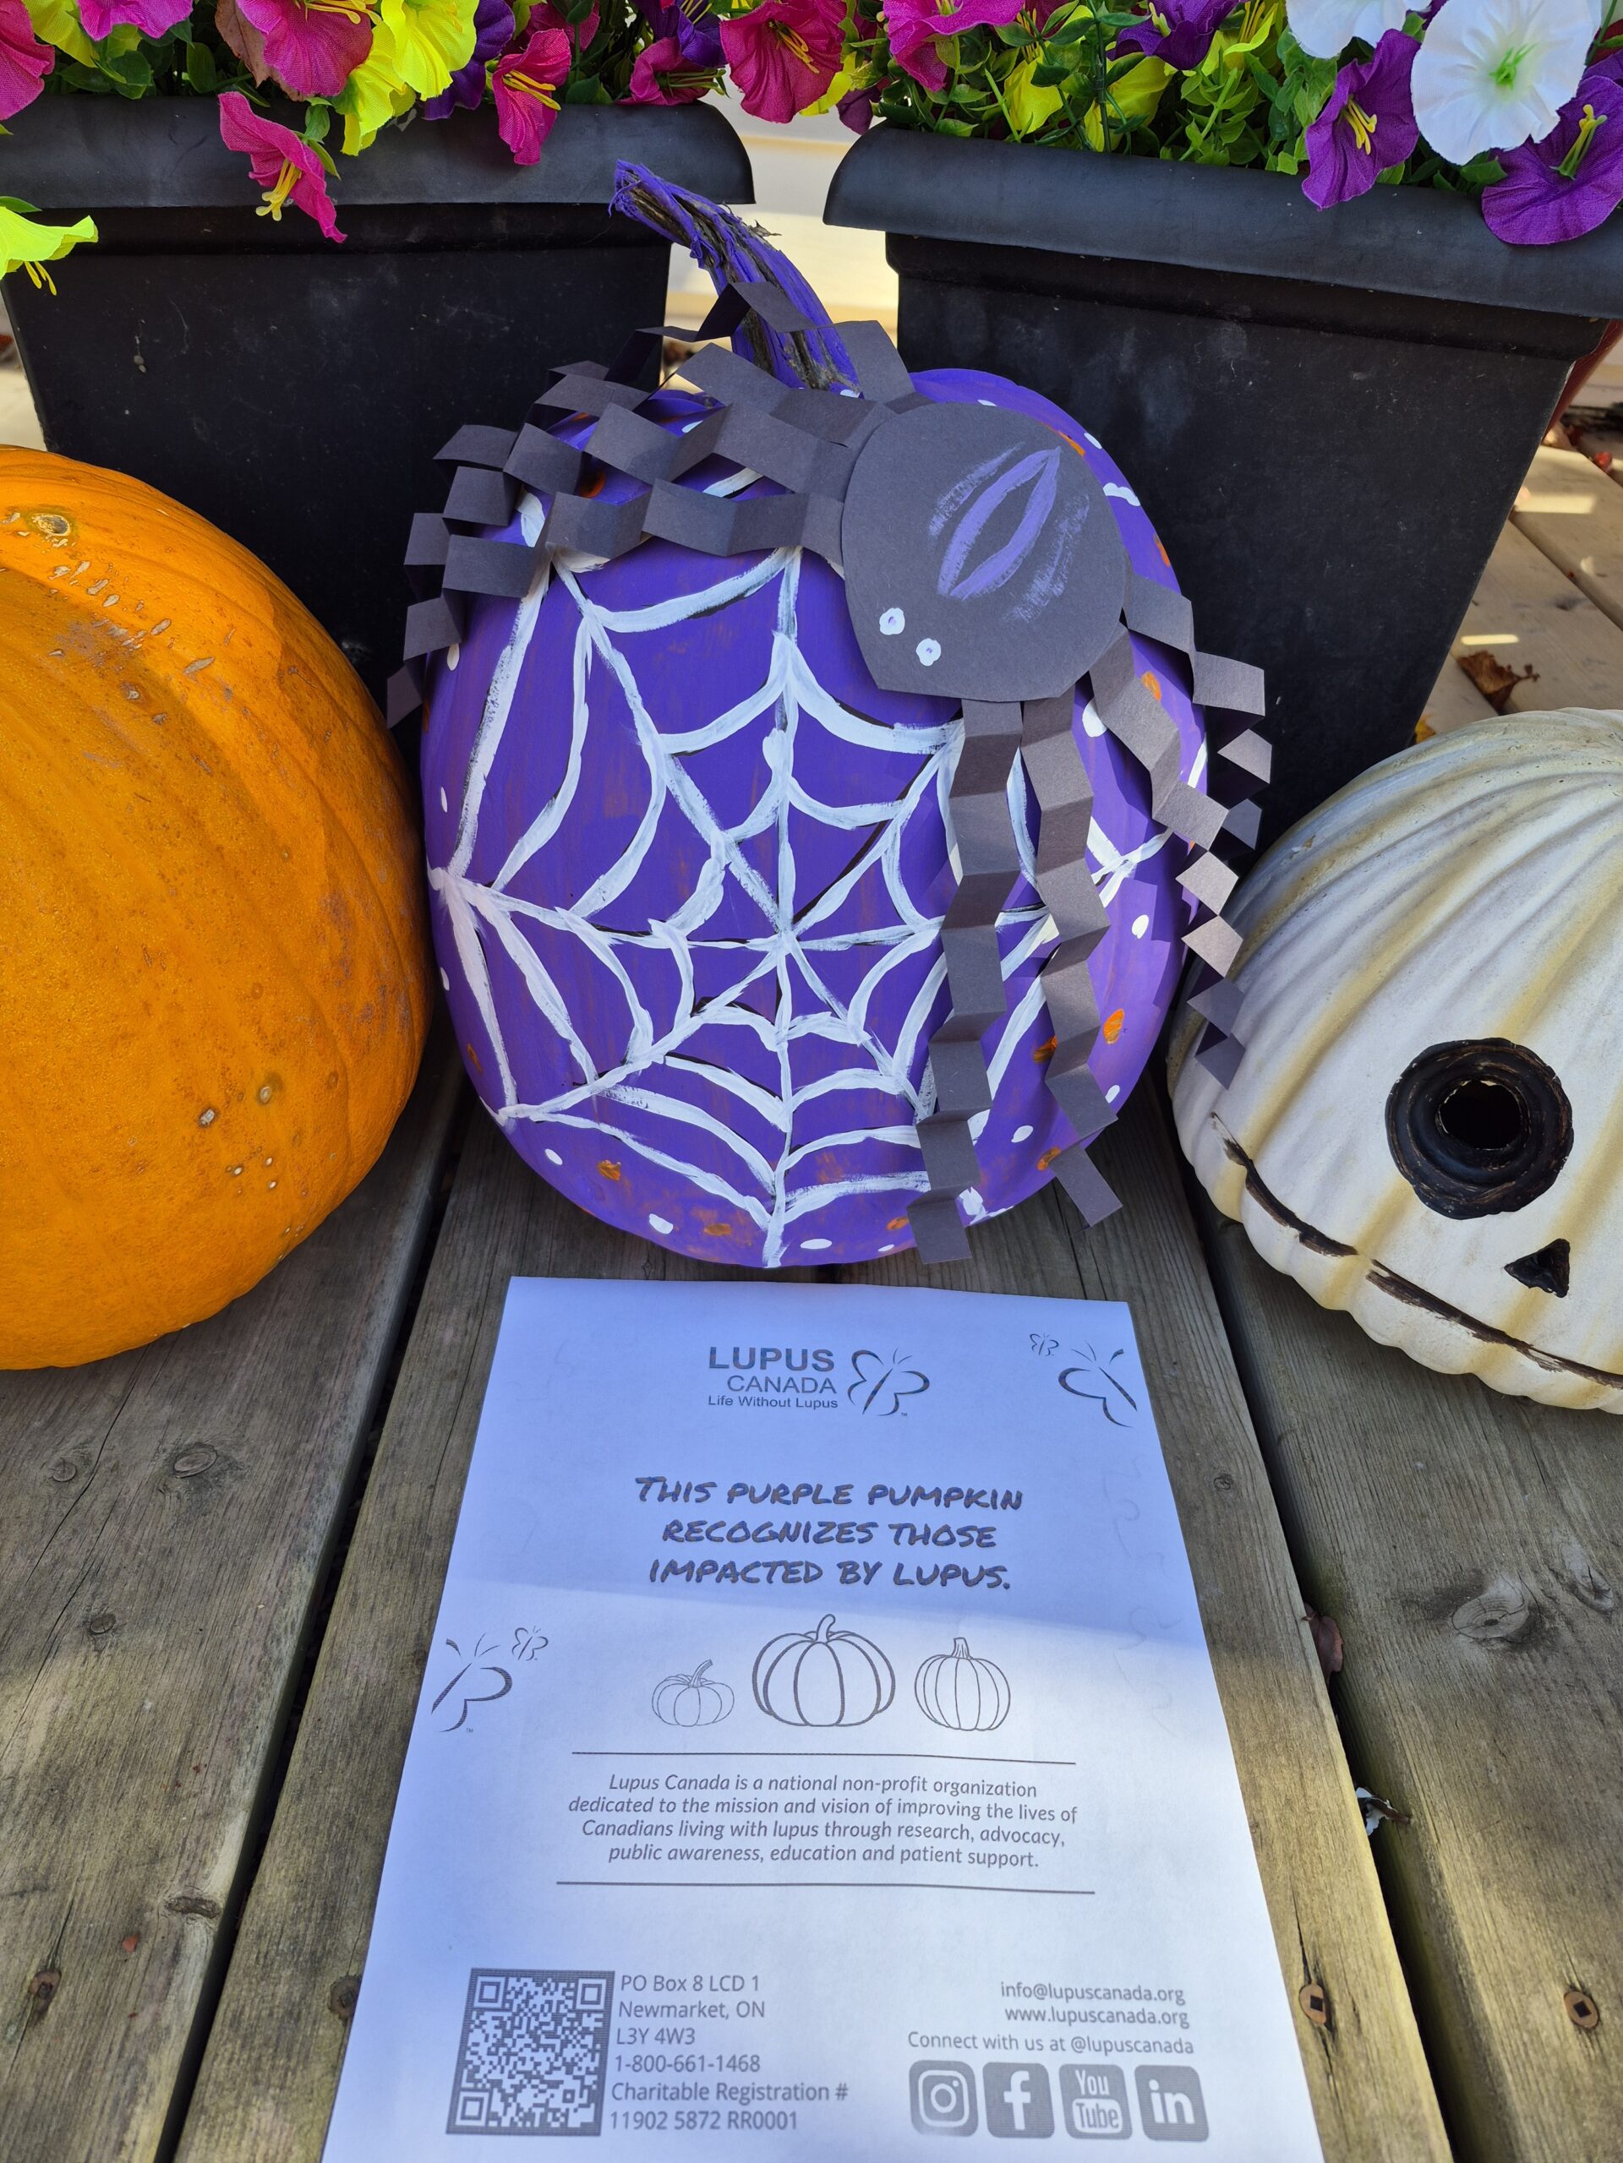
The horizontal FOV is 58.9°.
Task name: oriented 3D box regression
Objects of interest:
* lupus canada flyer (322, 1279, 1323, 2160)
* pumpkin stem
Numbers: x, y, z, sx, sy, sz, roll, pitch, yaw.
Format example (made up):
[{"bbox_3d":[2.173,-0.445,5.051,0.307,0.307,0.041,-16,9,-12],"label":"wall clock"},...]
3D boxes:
[{"bbox_3d":[0.004,0.162,0.393,0.216,0.003,0.279,3,40,-3],"label":"lupus canada flyer"},{"bbox_3d":[-0.020,-0.196,0.351,0.063,0.052,0.036,6,40,0],"label":"pumpkin stem"}]

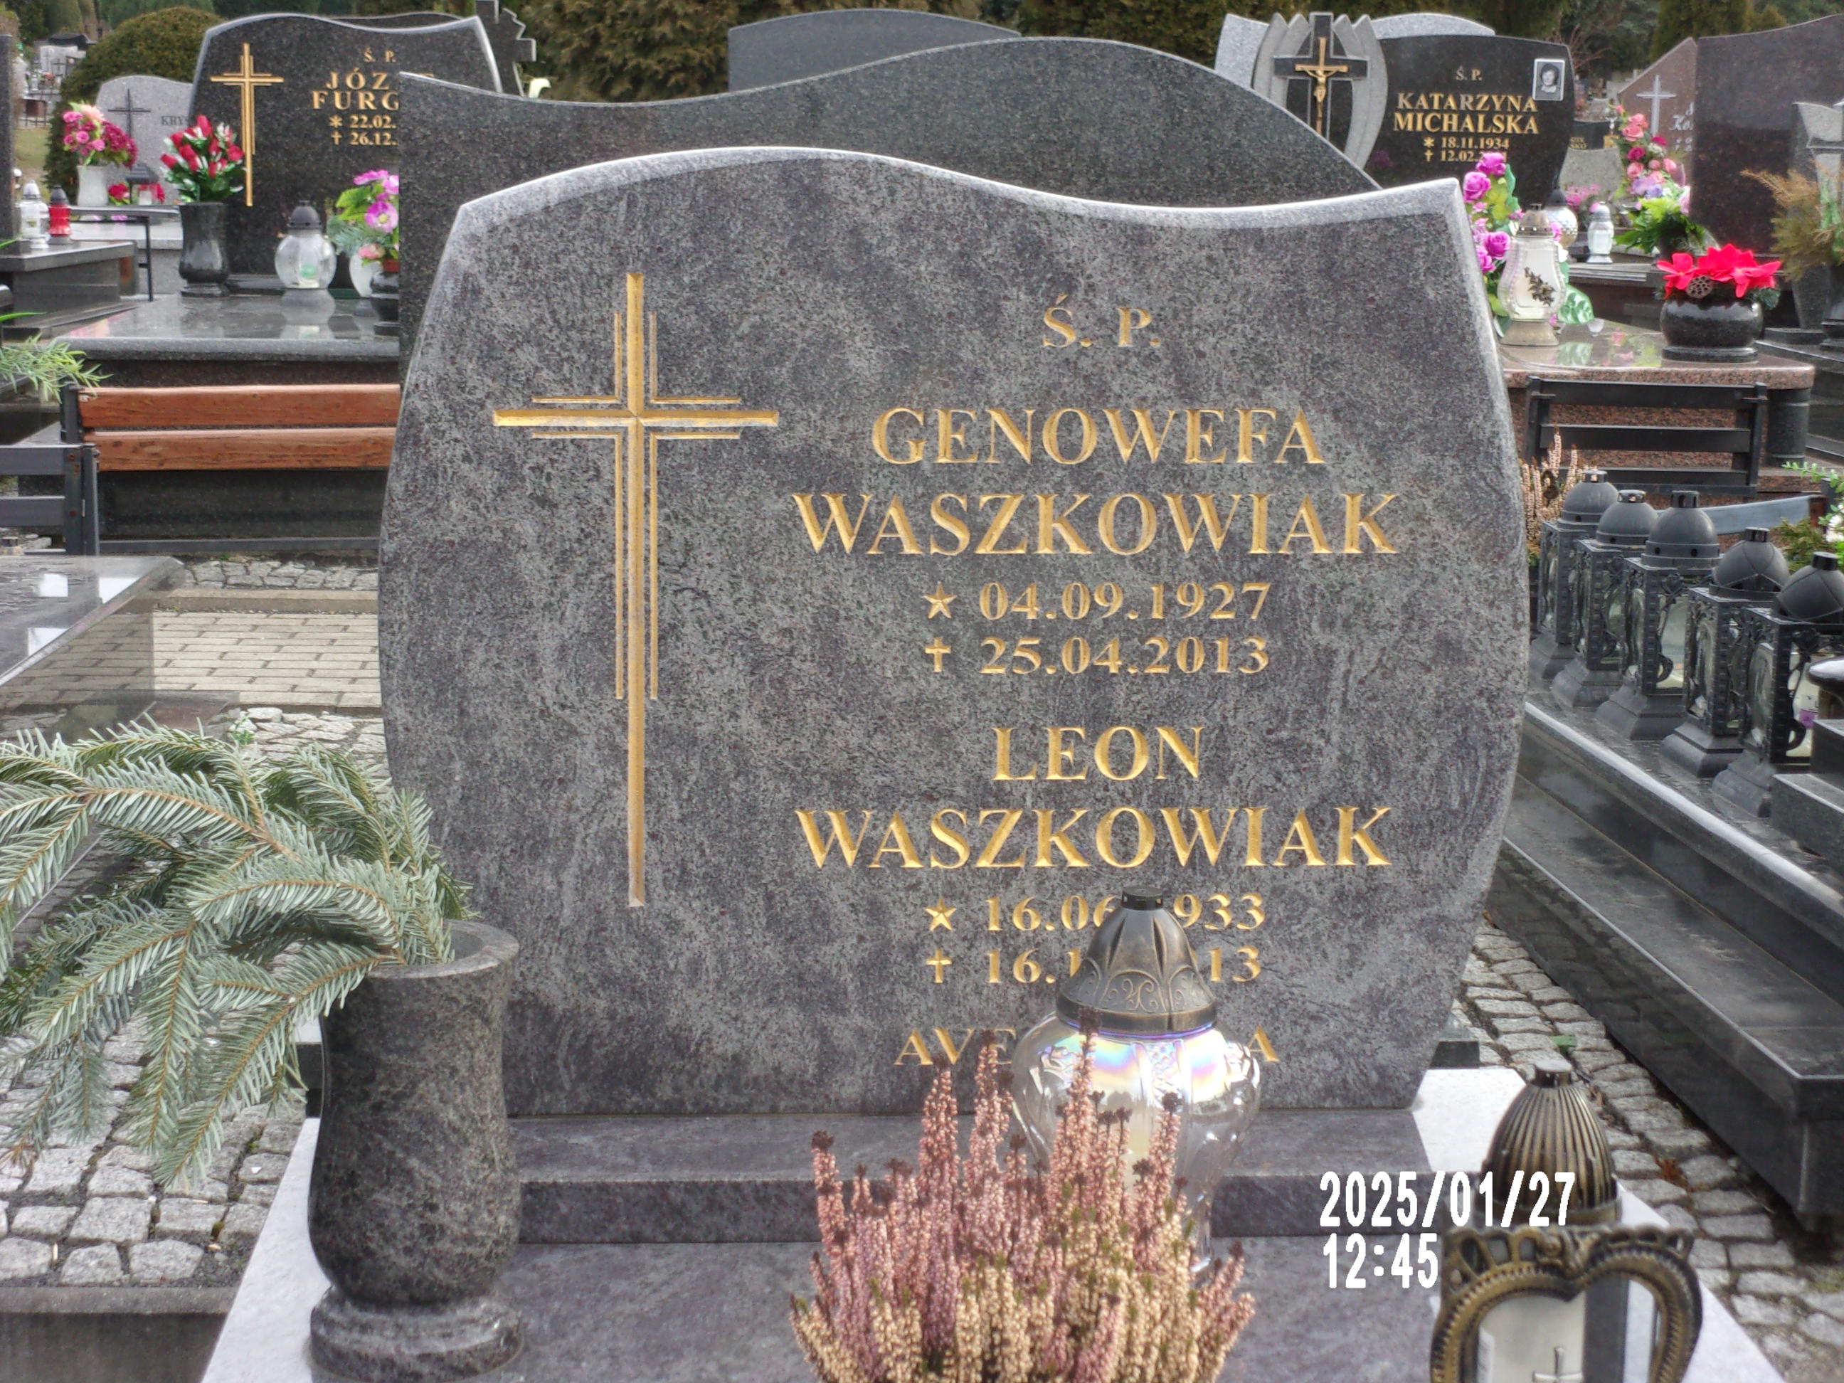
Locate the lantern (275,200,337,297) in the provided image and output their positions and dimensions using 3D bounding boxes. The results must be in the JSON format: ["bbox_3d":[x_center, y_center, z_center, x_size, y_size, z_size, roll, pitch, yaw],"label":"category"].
[{"bbox_3d":[-1.859,-1.318,10.257,0.182,0.302,0.182,0,10,-3],"label":"lantern"}]

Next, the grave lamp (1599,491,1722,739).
[{"bbox_3d":[1.077,-0.113,4.846,0.172,0.340,0.172,0,10,-4],"label":"grave lamp"}]

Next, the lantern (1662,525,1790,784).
[{"bbox_3d":[1.111,-0.059,4.581,0.172,0.323,0.172,0,10,-4],"label":"lantern"}]

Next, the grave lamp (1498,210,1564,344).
[{"bbox_3d":[1.723,-1.171,9.587,0.187,0.386,0.180,0,10,-3],"label":"grave lamp"}]

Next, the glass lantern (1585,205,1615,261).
[{"bbox_3d":[2.426,-1.638,12.182,0.095,0.212,0.095,0,10,-3],"label":"glass lantern"}]

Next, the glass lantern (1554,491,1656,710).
[{"bbox_3d":[1.048,-0.145,5.113,0.172,0.312,0.172,0,10,-4],"label":"glass lantern"}]

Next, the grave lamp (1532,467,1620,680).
[{"bbox_3d":[1.045,-0.188,5.352,0.172,0.314,0.172,0,10,-4],"label":"grave lamp"}]

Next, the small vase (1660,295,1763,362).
[{"bbox_3d":[2.103,-0.965,9.058,0.272,0.166,0.260,0,10,-3],"label":"small vase"}]

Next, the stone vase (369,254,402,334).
[{"bbox_3d":[-1.388,-1.045,9.026,0.170,0.190,0.170,0,10,-3],"label":"stone vase"}]

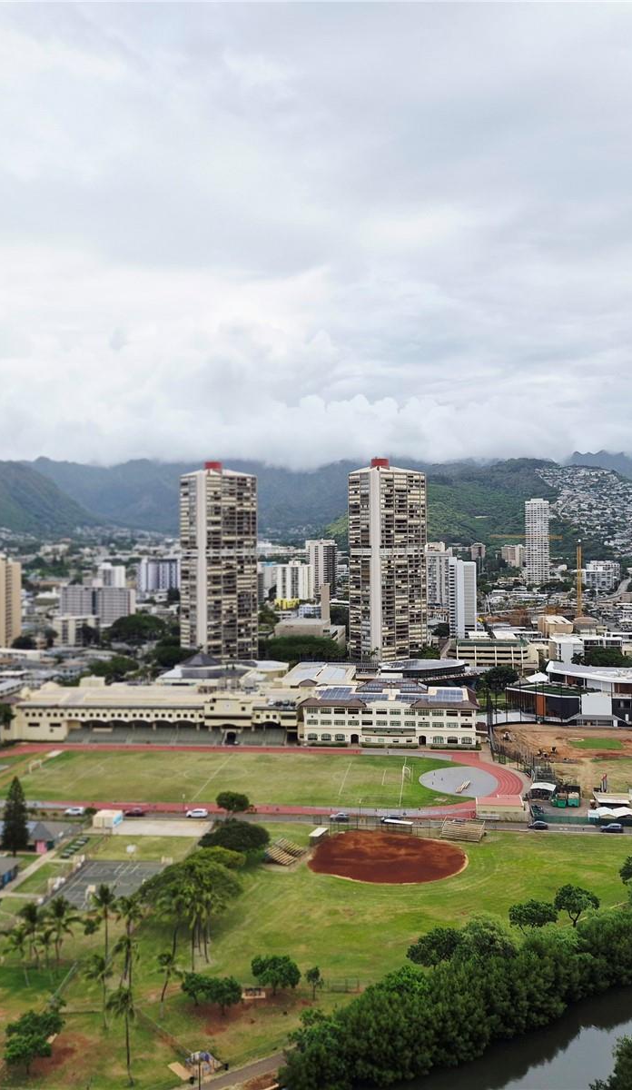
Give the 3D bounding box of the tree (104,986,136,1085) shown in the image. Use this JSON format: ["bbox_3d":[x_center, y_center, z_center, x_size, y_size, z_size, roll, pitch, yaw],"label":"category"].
[{"bbox_3d":[-24.510,61.560,121.200,4.100,12.400,4.100,0,0,0],"label":"tree"}]

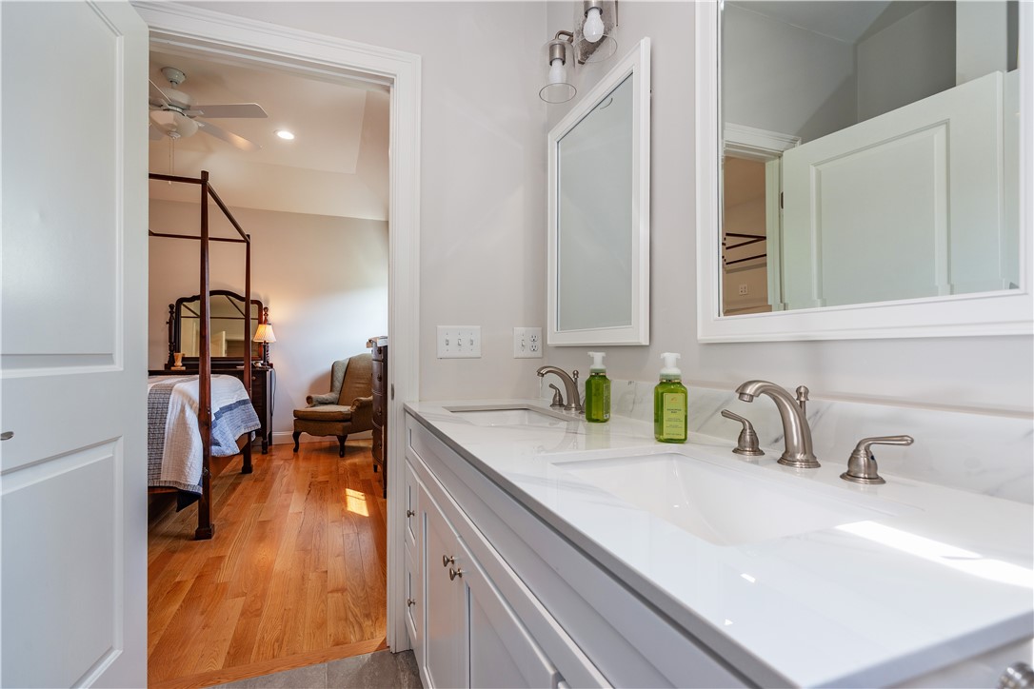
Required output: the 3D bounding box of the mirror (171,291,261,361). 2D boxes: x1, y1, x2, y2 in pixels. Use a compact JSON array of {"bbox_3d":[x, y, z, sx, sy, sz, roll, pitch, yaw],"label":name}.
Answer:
[{"bbox_3d":[-3.125,-0.190,4.827,0.818,0.758,0.050,0,-1,-20],"label":"mirror"}]

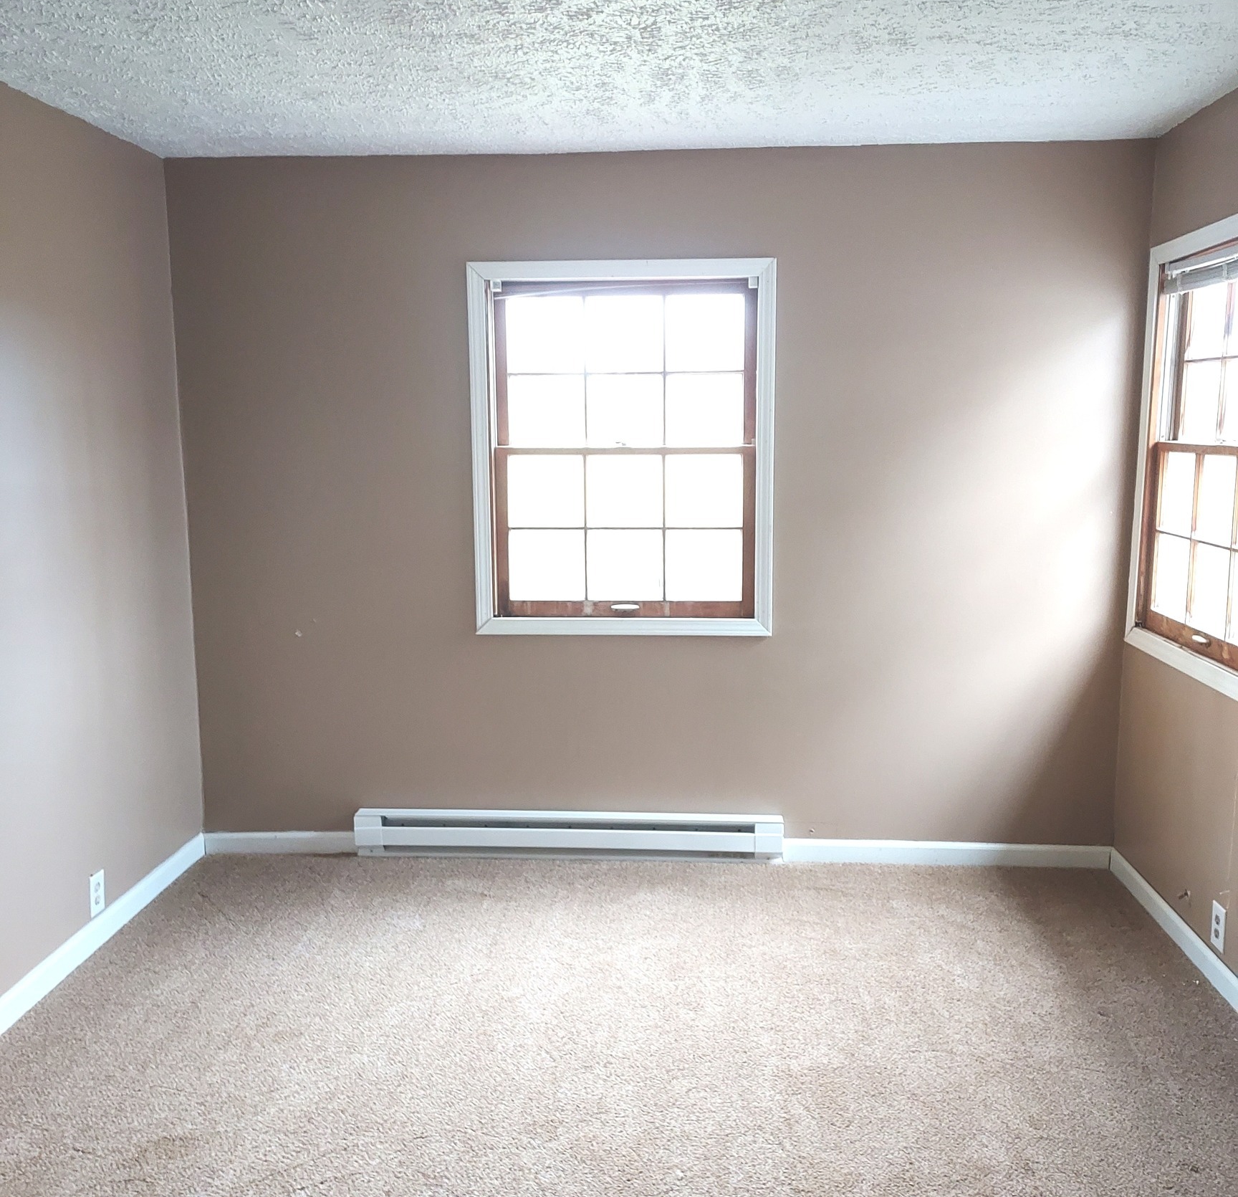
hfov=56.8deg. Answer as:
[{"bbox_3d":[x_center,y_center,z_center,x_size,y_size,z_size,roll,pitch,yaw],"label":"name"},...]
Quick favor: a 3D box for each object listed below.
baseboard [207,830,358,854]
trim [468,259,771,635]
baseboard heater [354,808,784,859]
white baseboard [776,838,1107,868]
[{"bbox_3d":[-1.158,0.844,3.945,0.548,0.090,0.016,0,9,4],"label":"baseboard"},{"bbox_3d":[0.008,-0.465,3.652,0.969,1.192,0.035,0,9,4],"label":"trim"},{"bbox_3d":[-0.173,0.811,3.847,1.431,0.167,0.067,0,9,4],"label":"baseboard heater"},{"bbox_3d":[1.080,0.855,3.795,1.077,0.091,0.016,0,9,4],"label":"white baseboard"}]

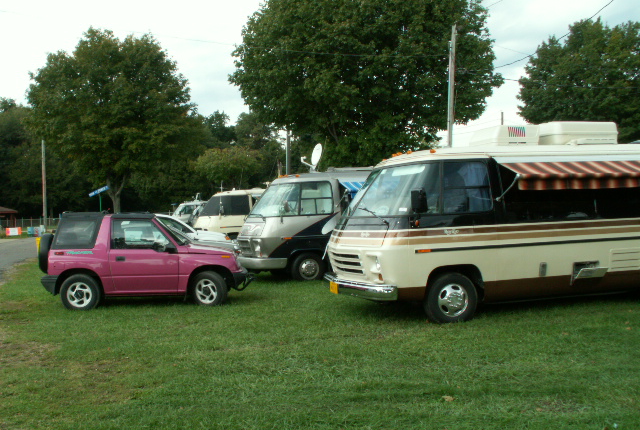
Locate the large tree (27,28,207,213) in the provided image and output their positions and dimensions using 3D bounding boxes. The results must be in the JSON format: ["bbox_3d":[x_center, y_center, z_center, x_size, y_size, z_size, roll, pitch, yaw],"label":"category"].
[{"bbox_3d":[-11.600,-4.550,36.900,10.300,12.400,9.800,0,0,-17],"label":"large tree"}]

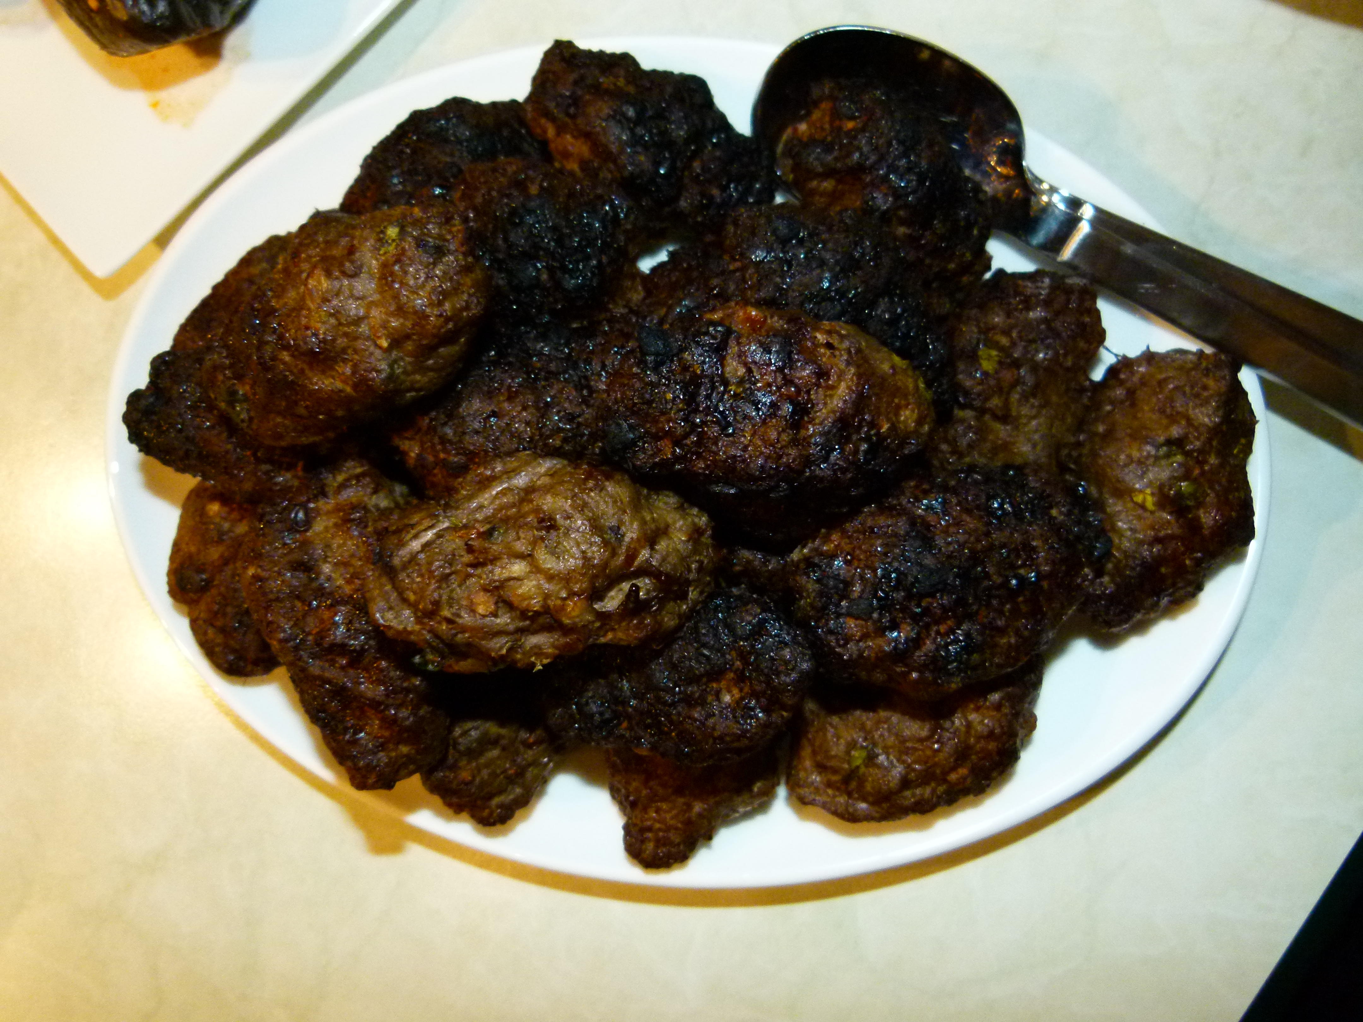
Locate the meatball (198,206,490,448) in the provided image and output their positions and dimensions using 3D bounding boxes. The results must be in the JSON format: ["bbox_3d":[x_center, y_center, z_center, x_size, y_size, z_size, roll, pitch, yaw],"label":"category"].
[{"bbox_3d":[-0.088,-0.048,0.257,0.080,0.042,0.057,-37,77,-10],"label":"meatball"}]

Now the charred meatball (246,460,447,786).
[{"bbox_3d":[-0.083,0.029,0.249,0.046,0.040,0.083,-21,81,-4],"label":"charred meatball"}]

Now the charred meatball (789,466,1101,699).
[{"bbox_3d":[0.064,0.018,0.241,0.076,0.042,0.051,-12,80,-2],"label":"charred meatball"}]

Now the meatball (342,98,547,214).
[{"bbox_3d":[-0.070,-0.097,0.299,0.071,0.038,0.053,-34,76,-10],"label":"meatball"}]

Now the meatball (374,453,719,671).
[{"bbox_3d":[-0.034,0.013,0.236,0.082,0.042,0.050,6,73,2],"label":"meatball"}]

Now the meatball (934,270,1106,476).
[{"bbox_3d":[0.094,-0.037,0.278,0.047,0.040,0.073,16,74,5],"label":"meatball"}]

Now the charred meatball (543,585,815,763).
[{"bbox_3d":[0.000,0.040,0.247,0.069,0.040,0.046,-19,74,-6],"label":"charred meatball"}]

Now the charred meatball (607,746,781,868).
[{"bbox_3d":[0.004,0.062,0.260,0.045,0.034,0.061,16,80,3],"label":"charred meatball"}]

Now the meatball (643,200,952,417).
[{"bbox_3d":[0.033,-0.054,0.273,0.088,0.042,0.059,24,75,7],"label":"meatball"}]

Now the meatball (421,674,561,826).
[{"bbox_3d":[-0.050,0.056,0.262,0.039,0.033,0.055,-7,80,-1],"label":"meatball"}]

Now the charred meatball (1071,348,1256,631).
[{"bbox_3d":[0.133,-0.006,0.270,0.048,0.038,0.074,15,80,3],"label":"charred meatball"}]

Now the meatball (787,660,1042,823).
[{"bbox_3d":[0.061,0.059,0.260,0.068,0.036,0.048,-11,80,-2],"label":"meatball"}]

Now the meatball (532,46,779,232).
[{"bbox_3d":[-0.009,-0.108,0.284,0.074,0.038,0.045,32,82,5],"label":"meatball"}]

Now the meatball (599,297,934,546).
[{"bbox_3d":[0.023,-0.023,0.247,0.081,0.045,0.057,11,73,3],"label":"meatball"}]

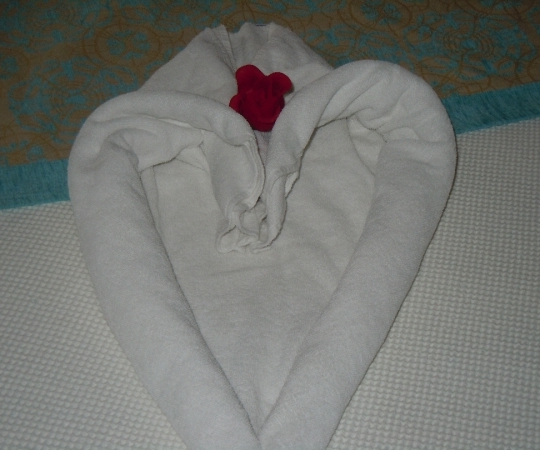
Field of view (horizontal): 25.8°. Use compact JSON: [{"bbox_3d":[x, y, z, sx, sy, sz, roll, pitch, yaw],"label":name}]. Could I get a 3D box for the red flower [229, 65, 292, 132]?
[{"bbox_3d":[-0.012,-0.160,1.491,0.080,0.052,0.080,1,45,-1],"label":"red flower"}]

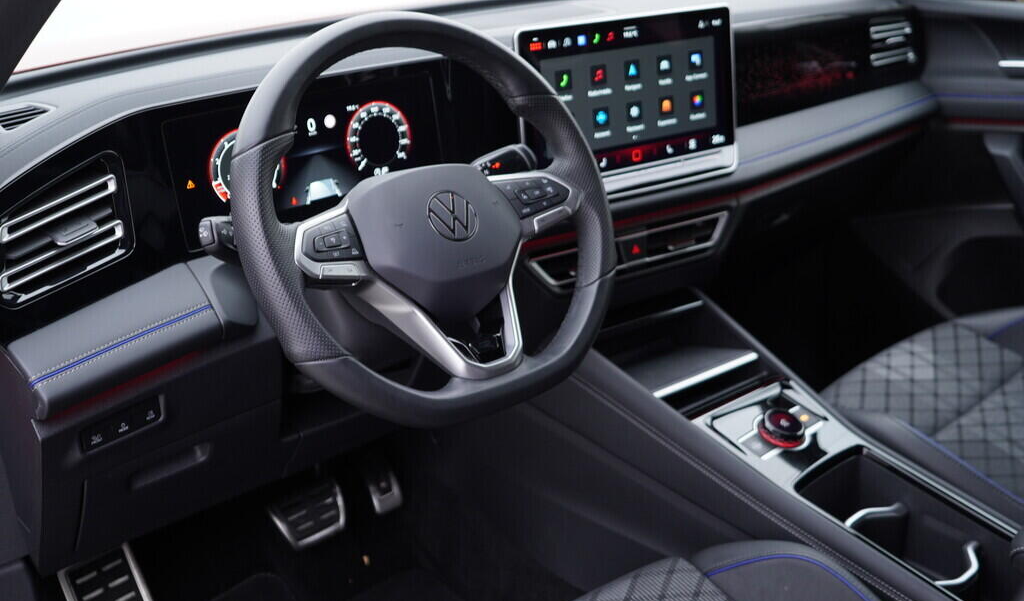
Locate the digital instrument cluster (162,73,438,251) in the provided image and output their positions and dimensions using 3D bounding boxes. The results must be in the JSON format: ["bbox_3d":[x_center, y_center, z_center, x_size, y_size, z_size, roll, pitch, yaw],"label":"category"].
[{"bbox_3d":[-0.195,-0.142,1.005,0.295,0.120,0.032,-21,21,-38],"label":"digital instrument cluster"}]

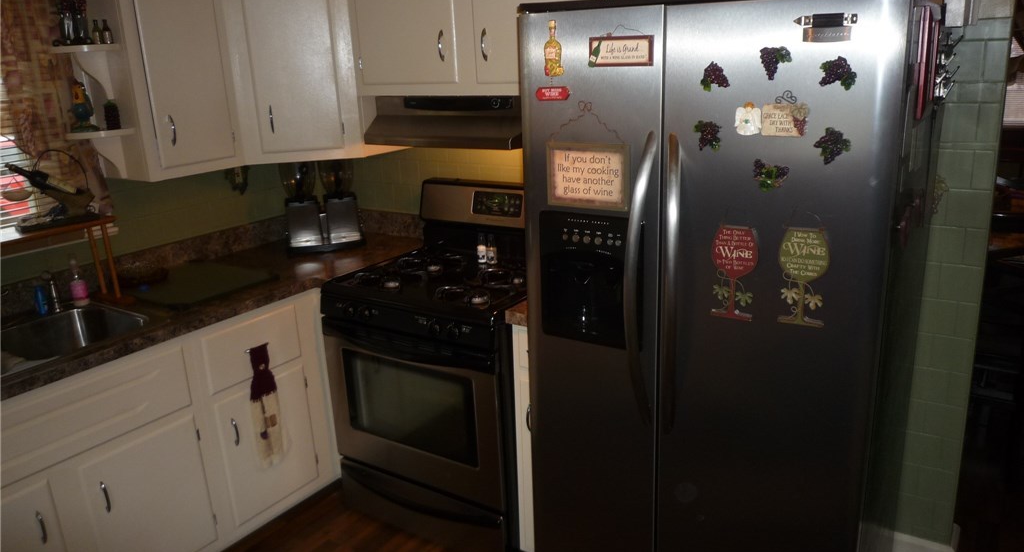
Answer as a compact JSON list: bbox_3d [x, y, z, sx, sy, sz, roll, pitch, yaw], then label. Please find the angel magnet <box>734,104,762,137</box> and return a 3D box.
[{"bbox_3d":[0.494,-0.327,1.545,0.049,0.066,0.015,8,20,32],"label":"angel magnet"}]

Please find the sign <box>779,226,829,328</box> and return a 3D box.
[{"bbox_3d":[0.622,0.006,1.582,0.104,0.223,0.012,6,18,27],"label":"sign"}]

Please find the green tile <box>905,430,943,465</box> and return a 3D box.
[{"bbox_3d":[1.285,0.543,2.305,0.108,0.108,0.009,8,19,33],"label":"green tile"}]

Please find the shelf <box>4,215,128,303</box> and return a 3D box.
[{"bbox_3d":[-1.561,0.030,2.180,0.210,0.287,0.780,8,20,33],"label":"shelf"}]

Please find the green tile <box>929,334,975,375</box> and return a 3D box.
[{"bbox_3d":[1.307,0.234,2.192,0.110,0.108,0.009,8,19,33],"label":"green tile"}]

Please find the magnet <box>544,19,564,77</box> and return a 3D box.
[{"bbox_3d":[0.097,-0.523,1.701,0.049,0.125,0.012,6,18,27],"label":"magnet"}]

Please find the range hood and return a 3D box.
[{"bbox_3d":[-0.152,-0.569,2.634,0.757,0.155,0.470,8,20,32],"label":"range hood"}]

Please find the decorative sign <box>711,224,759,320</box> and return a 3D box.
[{"bbox_3d":[0.495,-0.003,1.648,0.104,0.220,0.012,6,18,27],"label":"decorative sign"}]

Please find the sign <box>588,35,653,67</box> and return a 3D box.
[{"bbox_3d":[0.242,-0.496,1.629,0.157,0.064,0.011,9,19,34],"label":"sign"}]

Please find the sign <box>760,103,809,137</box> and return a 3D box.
[{"bbox_3d":[0.544,-0.310,1.471,0.093,0.067,0.012,7,19,30],"label":"sign"}]

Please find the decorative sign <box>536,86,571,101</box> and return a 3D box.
[{"bbox_3d":[0.099,-0.438,1.779,0.089,0.032,0.006,8,20,32],"label":"decorative sign"}]

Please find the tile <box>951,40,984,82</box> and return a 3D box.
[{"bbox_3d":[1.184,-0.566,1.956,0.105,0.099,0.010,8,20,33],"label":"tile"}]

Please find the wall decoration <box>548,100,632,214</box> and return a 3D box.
[{"bbox_3d":[0.183,-0.288,1.768,0.212,0.253,0.014,8,20,32],"label":"wall decoration"}]

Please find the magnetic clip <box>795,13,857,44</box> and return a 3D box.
[{"bbox_3d":[0.599,-0.474,1.418,0.112,0.051,0.028,8,19,31],"label":"magnetic clip"}]

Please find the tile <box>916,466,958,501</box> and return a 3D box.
[{"bbox_3d":[1.310,0.647,2.277,0.108,0.108,0.008,8,20,32],"label":"tile"}]

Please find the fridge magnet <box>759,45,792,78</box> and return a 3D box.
[{"bbox_3d":[0.532,-0.430,1.491,0.062,0.065,0.015,6,18,27],"label":"fridge magnet"}]

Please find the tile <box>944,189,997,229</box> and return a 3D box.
[{"bbox_3d":[1.285,-0.186,2.073,0.110,0.108,0.009,8,19,33],"label":"tile"}]

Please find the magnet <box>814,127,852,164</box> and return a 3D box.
[{"bbox_3d":[0.638,-0.259,1.472,0.060,0.071,0.014,8,20,32],"label":"magnet"}]

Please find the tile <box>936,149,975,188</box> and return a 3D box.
[{"bbox_3d":[1.204,-0.293,2.031,0.108,0.108,0.008,8,20,32],"label":"tile"}]

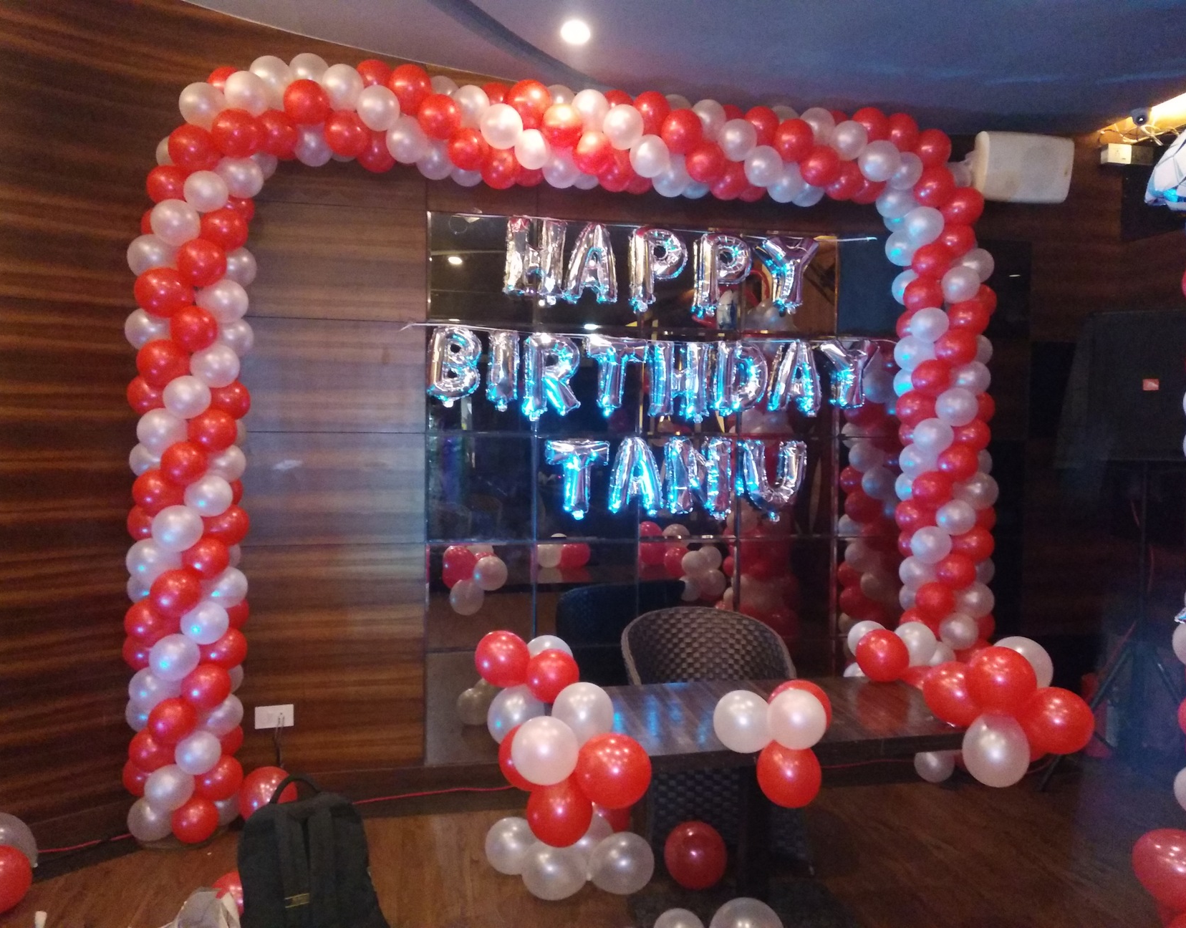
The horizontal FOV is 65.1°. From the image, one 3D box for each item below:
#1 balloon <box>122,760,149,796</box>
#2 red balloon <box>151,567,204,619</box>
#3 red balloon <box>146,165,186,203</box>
[{"bbox_3d":[-1.666,1.158,3.440,0.150,0.154,0.155,0,0,-12],"label":"balloon"},{"bbox_3d":[-1.482,0.463,3.310,0.186,0.179,0.186,0,0,-12],"label":"red balloon"},{"bbox_3d":[-1.522,-1.003,3.330,0.175,0.165,0.172,0,1,-11],"label":"red balloon"}]

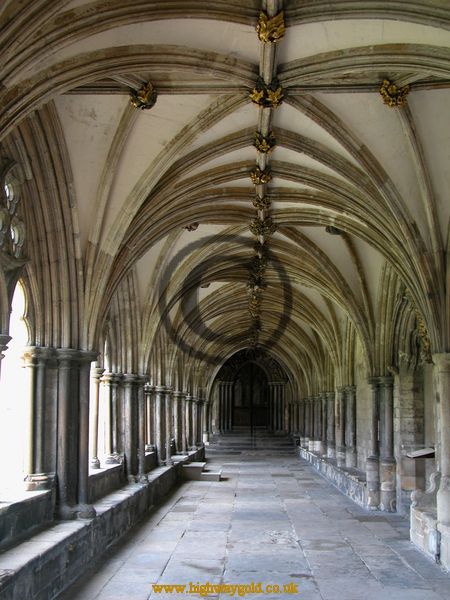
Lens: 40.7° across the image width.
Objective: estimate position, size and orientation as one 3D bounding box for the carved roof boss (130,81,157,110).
[{"bbox_3d":[-0.795,-1.995,5.918,0.250,0.180,0.230,0,-11,2],"label":"carved roof boss"}]

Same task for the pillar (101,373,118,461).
[{"bbox_3d":[-1.875,1.908,9.850,0.270,1.436,0.270,0,-9,2],"label":"pillar"}]

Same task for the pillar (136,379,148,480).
[{"bbox_3d":[-1.475,2.316,10.850,0.190,1.870,0.190,0,-9,2],"label":"pillar"}]

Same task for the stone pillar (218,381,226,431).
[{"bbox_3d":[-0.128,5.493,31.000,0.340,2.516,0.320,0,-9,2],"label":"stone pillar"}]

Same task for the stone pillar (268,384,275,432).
[{"bbox_3d":[2.373,5.501,30.955,0.270,2.462,0.270,0,-11,2],"label":"stone pillar"}]

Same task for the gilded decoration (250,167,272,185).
[{"bbox_3d":[0.401,-1.369,6.670,0.220,0.160,0.220,0,-9,2],"label":"gilded decoration"}]

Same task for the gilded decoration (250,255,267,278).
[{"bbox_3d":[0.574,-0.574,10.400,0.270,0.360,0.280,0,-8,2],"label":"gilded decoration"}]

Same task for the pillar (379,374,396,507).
[{"bbox_3d":[2.839,2.507,10.600,0.290,2.286,0.290,0,-9,2],"label":"pillar"}]

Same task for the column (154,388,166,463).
[{"bbox_3d":[-1.520,2.958,14.300,0.220,1.810,0.220,0,-9,2],"label":"column"}]

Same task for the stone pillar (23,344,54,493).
[{"bbox_3d":[-1.967,1.250,6.400,0.320,1.492,0.310,0,-9,2],"label":"stone pillar"}]

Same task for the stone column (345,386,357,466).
[{"bbox_3d":[2.948,2.971,14.250,0.250,1.940,0.250,0,-9,2],"label":"stone column"}]

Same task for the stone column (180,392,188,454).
[{"bbox_3d":[-1.306,3.957,19.562,0.250,1.927,0.250,0,-11,2],"label":"stone column"}]

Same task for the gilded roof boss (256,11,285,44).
[{"bbox_3d":[0.367,-2.208,4.899,0.230,0.170,0.220,0,-11,2],"label":"gilded roof boss"}]

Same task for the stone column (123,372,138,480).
[{"bbox_3d":[-1.573,2.106,10.100,0.260,1.763,0.250,0,-9,2],"label":"stone column"}]

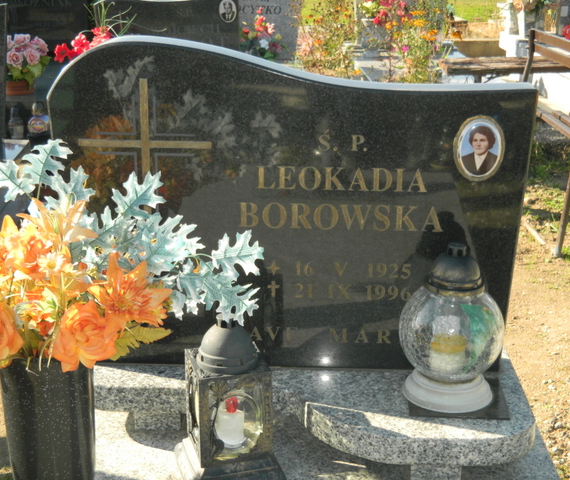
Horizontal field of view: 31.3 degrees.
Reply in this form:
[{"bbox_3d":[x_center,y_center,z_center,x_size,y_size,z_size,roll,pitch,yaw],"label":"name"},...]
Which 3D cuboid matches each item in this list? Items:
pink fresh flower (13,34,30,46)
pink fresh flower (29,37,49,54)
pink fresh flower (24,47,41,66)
[{"bbox_3d":[-1.218,-0.922,4.700,0.075,0.060,0.065,-1,18,-6],"label":"pink fresh flower"},{"bbox_3d":[-1.135,-0.899,4.700,0.085,0.080,0.070,-12,22,-35],"label":"pink fresh flower"},{"bbox_3d":[-1.160,-0.843,4.670,0.080,0.085,0.065,1,18,0],"label":"pink fresh flower"}]

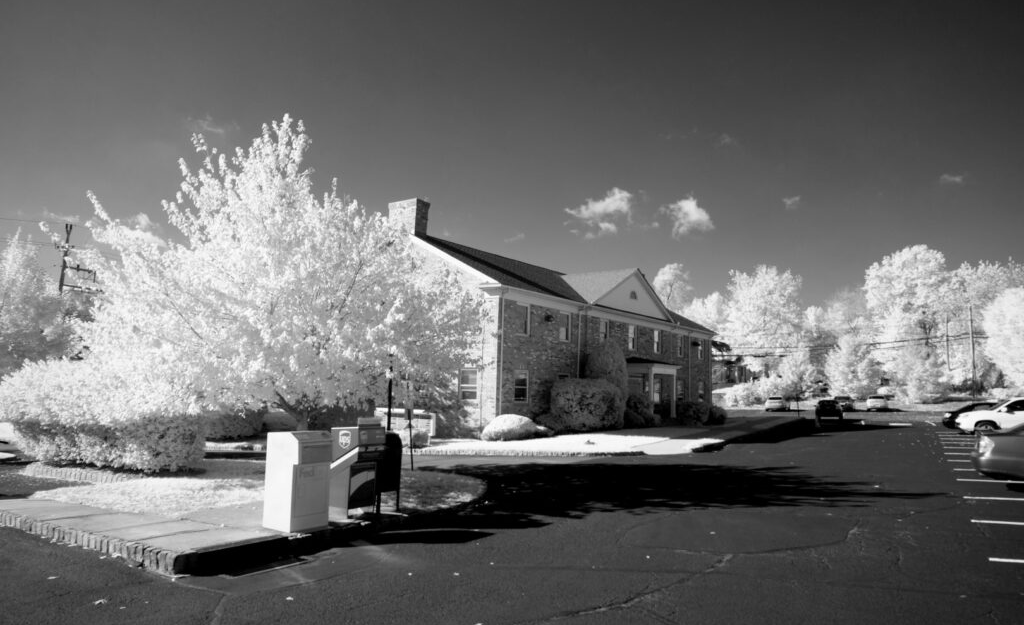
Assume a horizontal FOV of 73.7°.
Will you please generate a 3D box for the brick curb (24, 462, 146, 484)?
[{"bbox_3d":[-8.429,3.159,13.466,3.300,0.220,0.300,-2,-7,23],"label":"brick curb"}]

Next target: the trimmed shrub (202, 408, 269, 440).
[{"bbox_3d":[-10.235,4.101,25.000,1.700,1.200,2.400,-3,-7,35],"label":"trimmed shrub"}]

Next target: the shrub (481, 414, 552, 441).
[{"bbox_3d":[0.095,4.380,26.000,2.100,1.000,2.500,-3,-7,35],"label":"shrub"}]

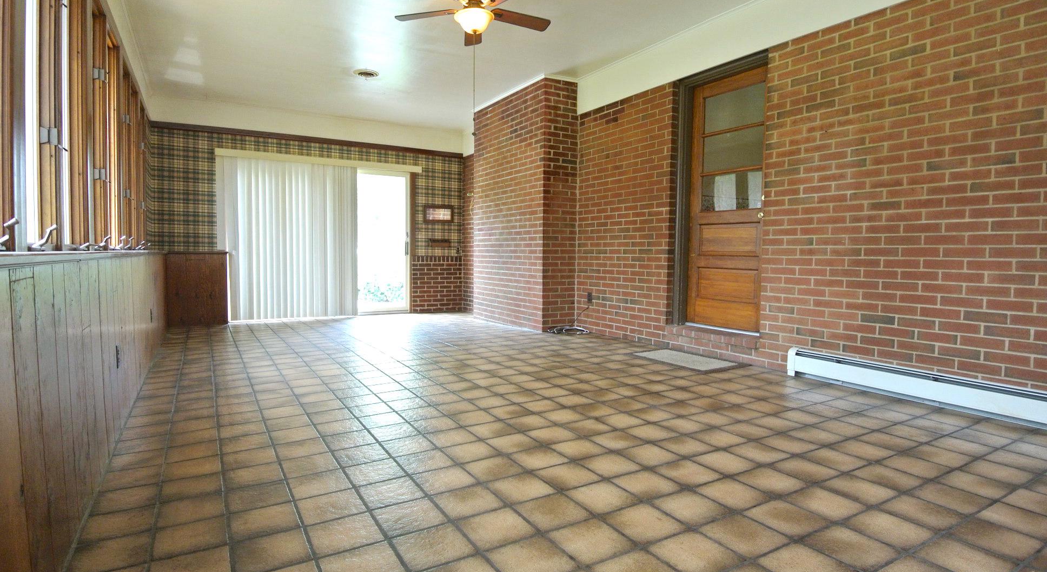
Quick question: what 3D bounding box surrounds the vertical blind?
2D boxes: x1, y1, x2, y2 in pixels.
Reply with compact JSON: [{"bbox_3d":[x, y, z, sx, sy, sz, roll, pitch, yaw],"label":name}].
[{"bbox_3d":[-2.967,-0.583,6.720,1.640,2.020,0.100,-1,4,-32],"label":"vertical blind"}]

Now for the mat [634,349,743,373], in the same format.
[{"bbox_3d":[1.273,0.572,4.142,0.480,0.018,0.790,-2,4,-31],"label":"mat"}]

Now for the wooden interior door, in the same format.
[{"bbox_3d":[1.693,-0.672,4.337,0.050,2.035,0.790,-2,4,-31],"label":"wooden interior door"}]

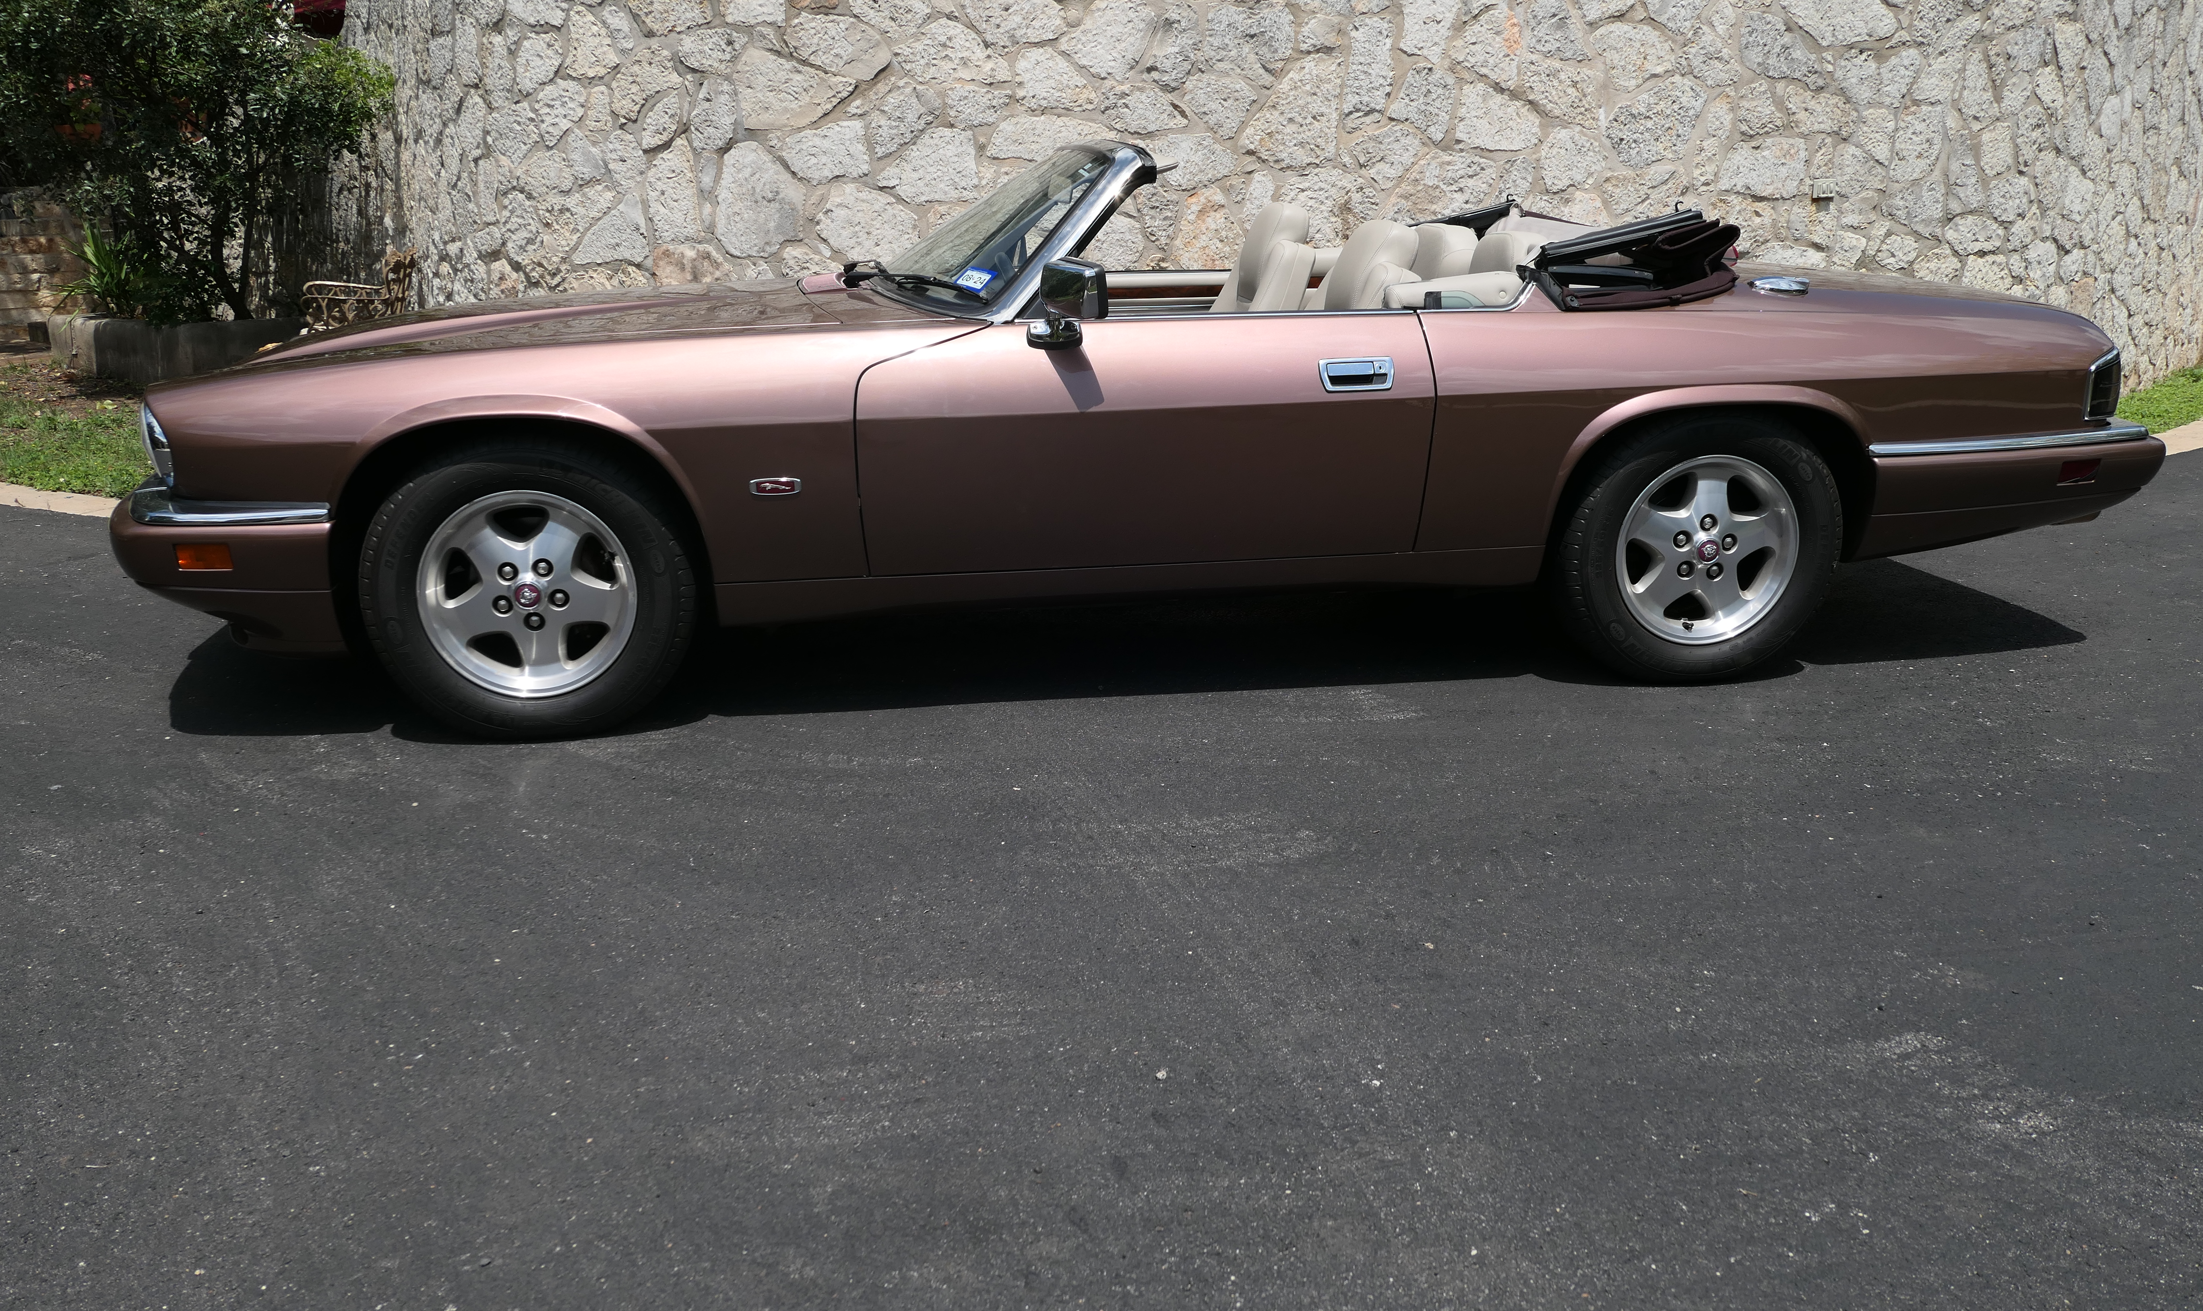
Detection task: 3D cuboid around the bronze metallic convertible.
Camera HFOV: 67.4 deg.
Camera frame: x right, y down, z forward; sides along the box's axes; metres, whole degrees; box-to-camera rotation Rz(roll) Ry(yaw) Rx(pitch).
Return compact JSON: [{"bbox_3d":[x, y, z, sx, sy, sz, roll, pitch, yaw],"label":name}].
[{"bbox_3d":[0.176,-0.710,4.327,4.820,1.225,1.830,-3,17,-8],"label":"bronze metallic convertible"}]

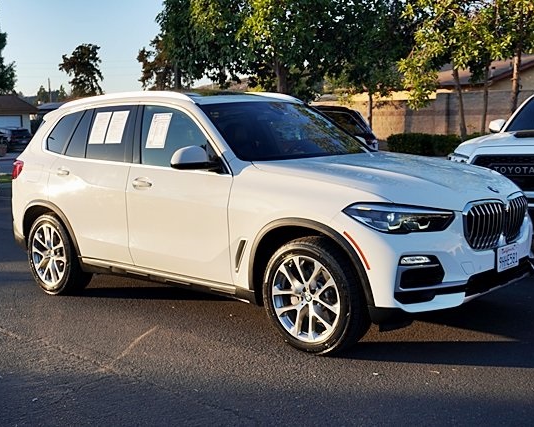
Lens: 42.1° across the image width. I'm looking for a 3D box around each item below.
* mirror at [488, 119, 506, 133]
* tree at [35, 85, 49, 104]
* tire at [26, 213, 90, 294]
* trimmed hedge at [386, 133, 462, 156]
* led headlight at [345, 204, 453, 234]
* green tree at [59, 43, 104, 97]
[{"bbox_3d":[3.032,-1.147,9.100,0.250,0.190,0.160,5,9,42],"label":"mirror"},{"bbox_3d":[-35.614,-15.705,110.000,2.200,9.800,2.200,-4,7,-17],"label":"tree"},{"bbox_3d":[-1.892,0.359,6.395,0.750,0.750,0.280,4,9,42],"label":"tire"},{"bbox_3d":[4.831,-1.860,20.000,2.900,0.950,0.900,3,8,35],"label":"trimmed hedge"},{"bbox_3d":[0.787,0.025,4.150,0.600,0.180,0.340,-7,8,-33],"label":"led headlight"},{"bbox_3d":[-15.965,-10.037,60.000,3.800,9.200,3.800,-4,7,-17],"label":"green tree"}]

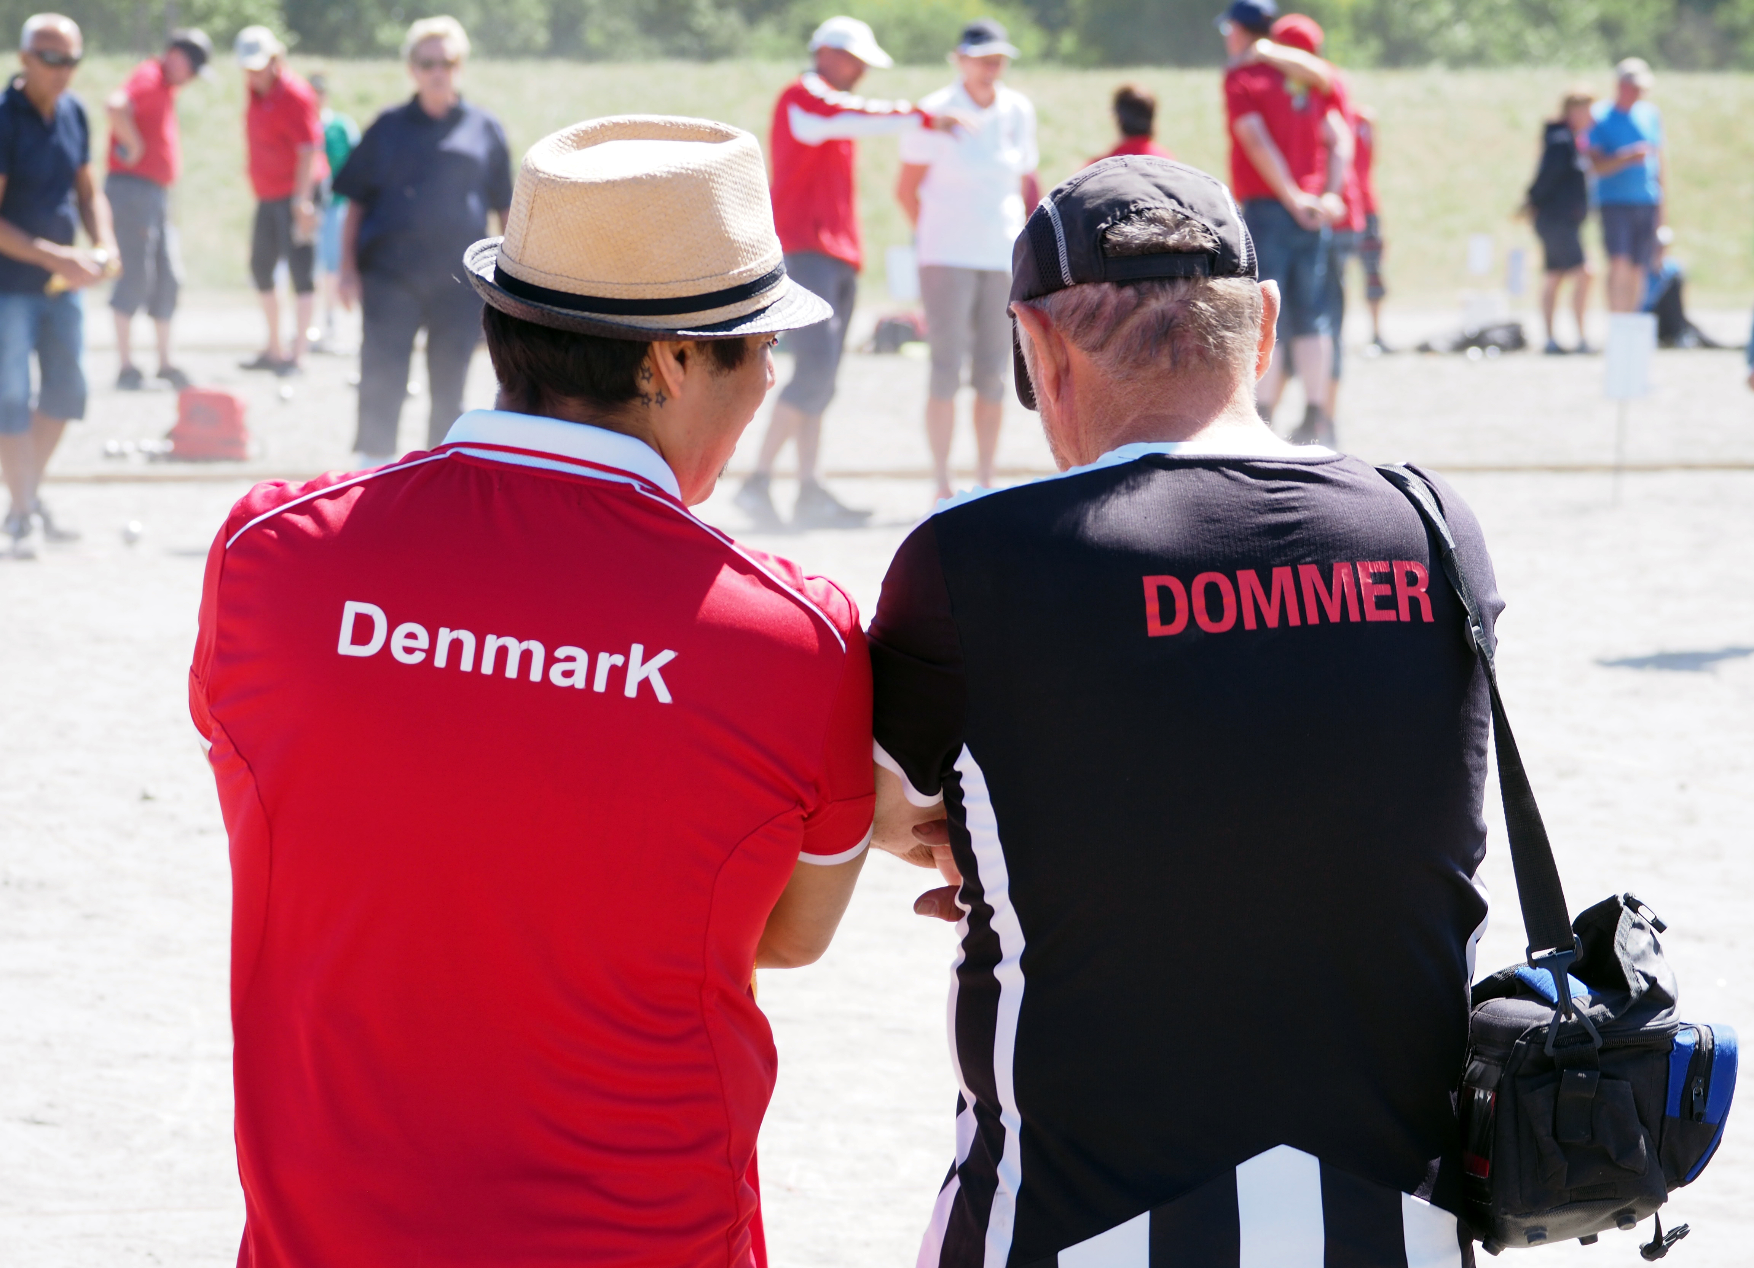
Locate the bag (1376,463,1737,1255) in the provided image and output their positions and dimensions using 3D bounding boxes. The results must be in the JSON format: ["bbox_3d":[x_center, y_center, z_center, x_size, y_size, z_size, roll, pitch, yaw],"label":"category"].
[{"bbox_3d":[0.502,0.162,5.520,0.203,0.585,0.270,-7,4,0],"label":"bag"}]

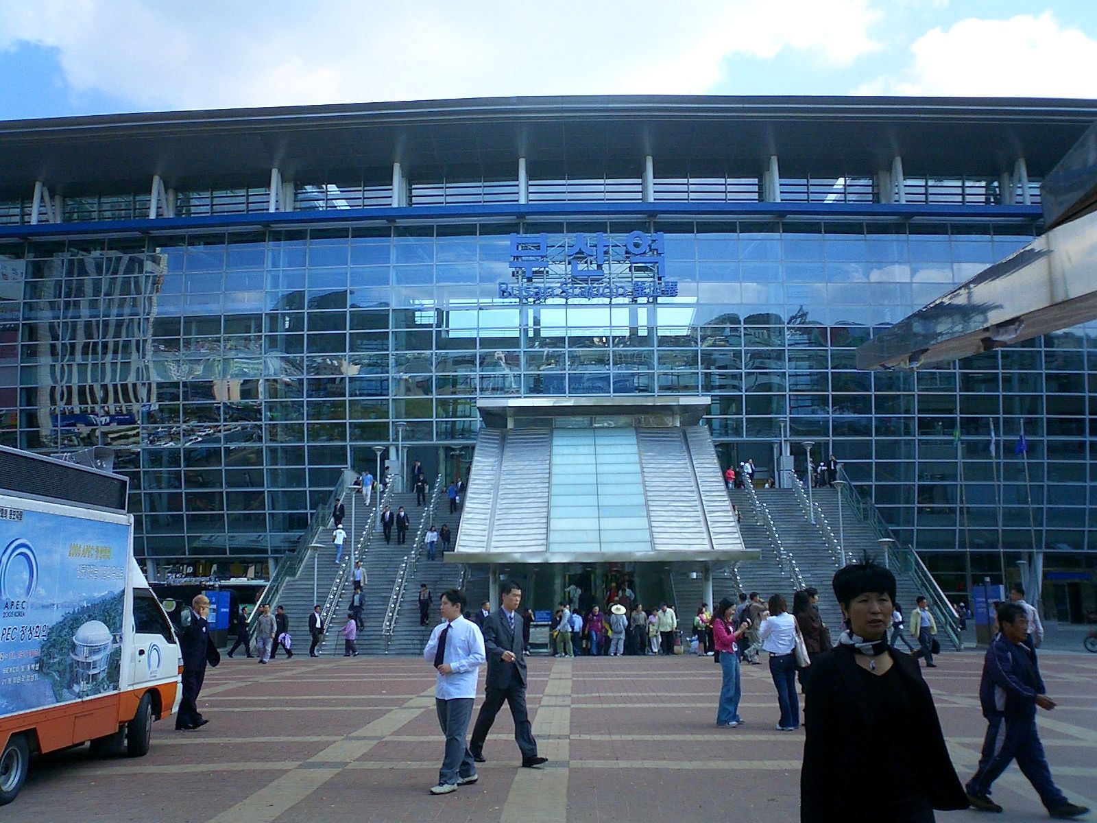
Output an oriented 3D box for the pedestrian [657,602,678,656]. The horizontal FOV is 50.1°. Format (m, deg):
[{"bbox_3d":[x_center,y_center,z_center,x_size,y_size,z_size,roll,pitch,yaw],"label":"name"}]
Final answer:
[{"bbox_3d":[3.866,7.064,38.049,0.580,1.680,0.360,0,-10,-3],"label":"pedestrian"}]

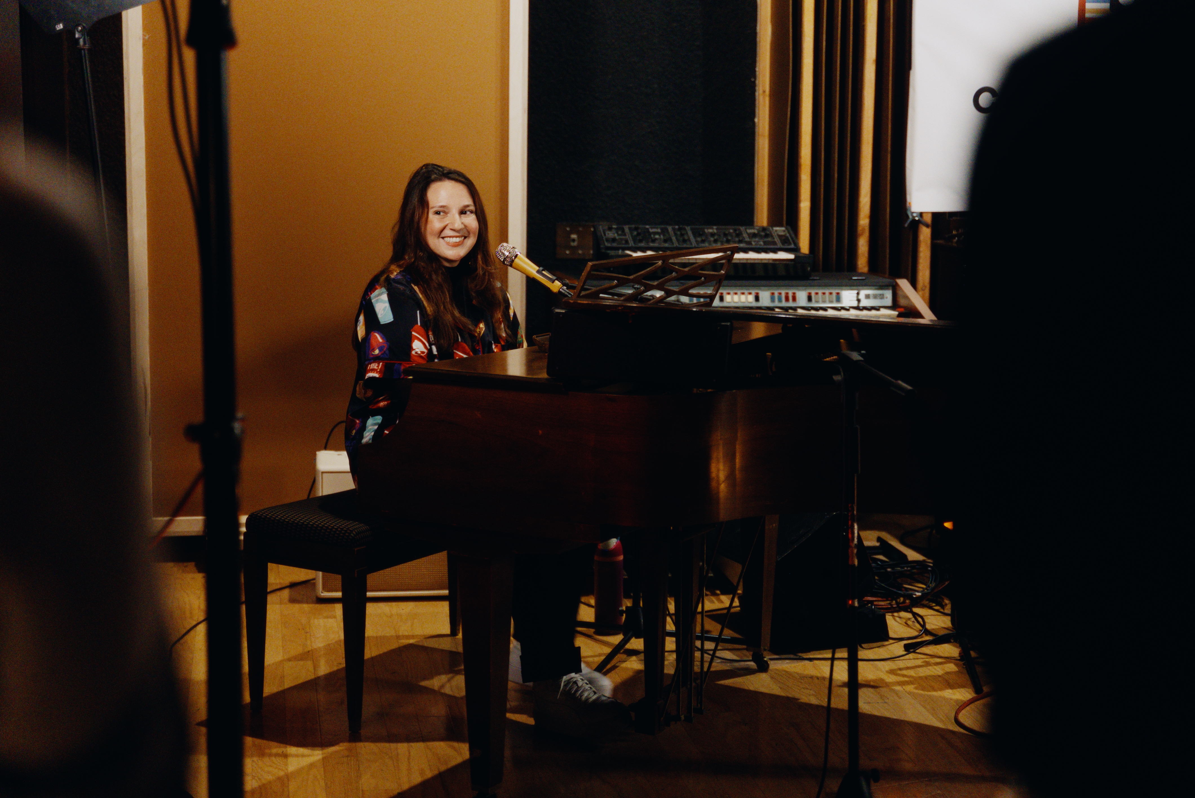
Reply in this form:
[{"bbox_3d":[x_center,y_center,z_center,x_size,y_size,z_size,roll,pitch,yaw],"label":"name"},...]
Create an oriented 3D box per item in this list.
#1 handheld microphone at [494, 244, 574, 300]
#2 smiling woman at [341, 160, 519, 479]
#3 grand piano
[{"bbox_3d":[-0.154,-0.302,4.600,0.200,0.050,0.050,34,21,20],"label":"handheld microphone"},{"bbox_3d":[-0.205,0.106,4.695,0.820,1.320,0.520,7,11,41],"label":"smiling woman"},{"bbox_3d":[0.562,0.313,4.268,1.620,1.040,1.440,5,9,32],"label":"grand piano"}]

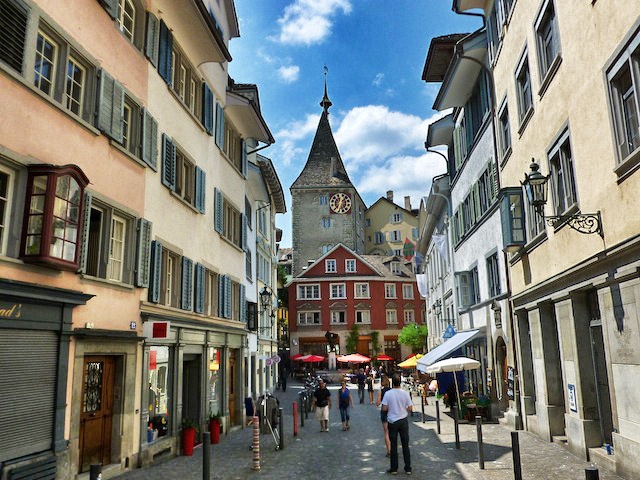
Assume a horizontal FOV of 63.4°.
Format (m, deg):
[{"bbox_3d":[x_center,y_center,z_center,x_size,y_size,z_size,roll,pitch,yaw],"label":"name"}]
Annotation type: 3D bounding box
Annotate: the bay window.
[{"bbox_3d":[-4.409,-0.357,8.664,0.460,1.780,1.030,-3,-12,8],"label":"bay window"}]

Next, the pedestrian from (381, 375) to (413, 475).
[{"bbox_3d":[1.422,3.389,9.621,0.550,1.770,0.360,-1,-12,0],"label":"pedestrian"}]

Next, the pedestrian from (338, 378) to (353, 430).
[{"bbox_3d":[0.828,5.504,17.350,0.480,1.670,0.360,-2,-12,3],"label":"pedestrian"}]

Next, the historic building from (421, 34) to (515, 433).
[{"bbox_3d":[10.359,-0.145,21.394,10.000,14.250,9.800,-2,-12,5],"label":"historic building"}]

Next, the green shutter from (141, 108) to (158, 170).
[{"bbox_3d":[-4.125,-2.449,12.680,0.070,1.300,0.730,-3,-12,8],"label":"green shutter"}]

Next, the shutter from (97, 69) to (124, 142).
[{"bbox_3d":[-3.945,-2.493,9.806,0.060,1.120,0.800,-3,-12,9],"label":"shutter"}]

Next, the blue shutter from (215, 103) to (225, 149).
[{"bbox_3d":[-3.059,-3.471,15.831,0.060,1.350,0.620,-3,-12,9],"label":"blue shutter"}]

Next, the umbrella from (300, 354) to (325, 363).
[{"bbox_3d":[-0.779,11.709,46.777,2.600,2.600,2.600,-1,-12,0],"label":"umbrella"}]

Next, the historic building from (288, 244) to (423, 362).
[{"bbox_3d":[3.357,8.639,59.693,15.000,13.450,10.500,1,-12,-10],"label":"historic building"}]

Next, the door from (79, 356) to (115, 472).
[{"bbox_3d":[-4.340,3.313,9.951,0.100,2.094,1.197,-3,-12,8],"label":"door"}]

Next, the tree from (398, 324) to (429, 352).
[{"bbox_3d":[8.367,10.397,46.532,3.000,5.000,3.000,-1,-12,0],"label":"tree"}]

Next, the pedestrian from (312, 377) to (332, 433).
[{"bbox_3d":[0.088,5.428,17.083,0.660,1.720,0.420,-1,-12,1],"label":"pedestrian"}]

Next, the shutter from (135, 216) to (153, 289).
[{"bbox_3d":[-3.667,0.268,10.794,0.060,1.360,0.540,-3,-12,9],"label":"shutter"}]

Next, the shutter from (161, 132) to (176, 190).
[{"bbox_3d":[-3.792,-1.933,13.072,0.080,1.274,0.779,-3,-12,7],"label":"shutter"}]

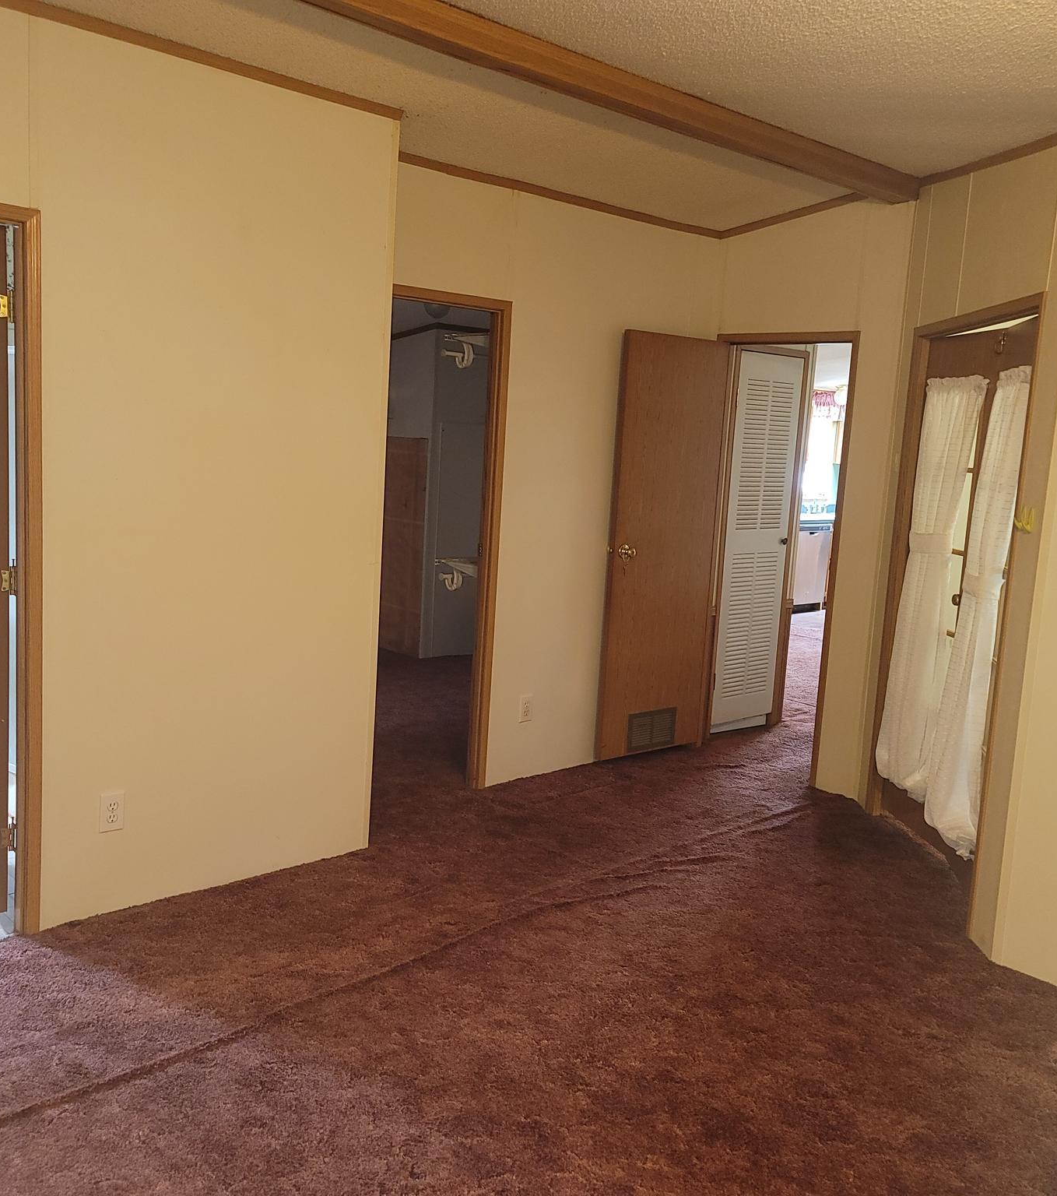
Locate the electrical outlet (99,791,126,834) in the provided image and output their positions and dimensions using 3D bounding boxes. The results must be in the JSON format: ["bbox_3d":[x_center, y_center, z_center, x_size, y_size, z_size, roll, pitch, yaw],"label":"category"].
[{"bbox_3d":[-1.269,0.656,3.512,0.073,0.117,0.010,-4,11,-44],"label":"electrical outlet"}]

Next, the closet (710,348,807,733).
[{"bbox_3d":[1.233,-0.299,6.258,0.562,2.000,0.035,-4,11,-44],"label":"closet"}]

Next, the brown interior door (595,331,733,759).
[{"bbox_3d":[0.634,-0.237,5.539,0.641,2.009,0.037,-2,9,-34],"label":"brown interior door"}]

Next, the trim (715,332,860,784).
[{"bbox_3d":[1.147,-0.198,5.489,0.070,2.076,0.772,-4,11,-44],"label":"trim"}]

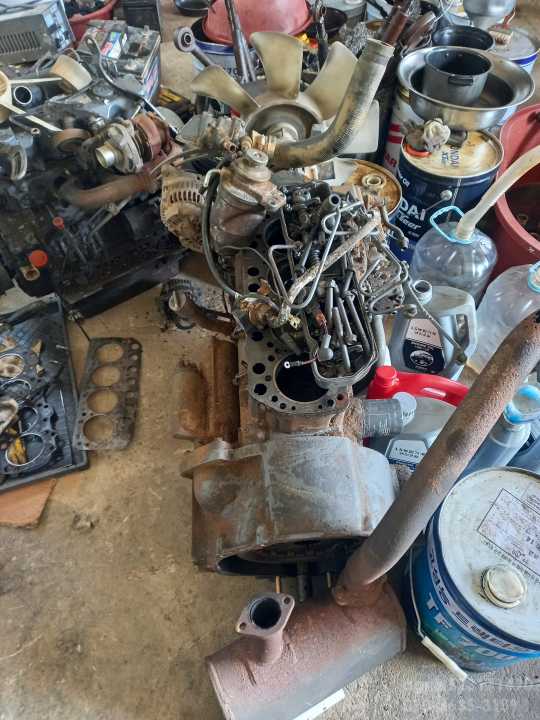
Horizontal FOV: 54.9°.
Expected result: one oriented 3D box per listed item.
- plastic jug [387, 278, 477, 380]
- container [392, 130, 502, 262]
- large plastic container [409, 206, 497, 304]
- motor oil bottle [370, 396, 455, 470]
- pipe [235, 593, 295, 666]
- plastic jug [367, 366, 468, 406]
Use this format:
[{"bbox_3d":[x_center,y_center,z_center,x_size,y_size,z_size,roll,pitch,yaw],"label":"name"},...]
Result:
[{"bbox_3d":[0.445,-0.079,1.416,0.205,0.315,0.120,15,56,16],"label":"plastic jug"},{"bbox_3d":[0.549,-0.502,1.693,0.292,0.367,0.292,-7,53,0],"label":"container"},{"bbox_3d":[0.520,-0.224,1.496,0.230,0.350,0.230,-7,53,0],"label":"large plastic container"},{"bbox_3d":[0.347,0.199,1.219,0.205,0.310,0.120,14,56,15],"label":"motor oil bottle"},{"bbox_3d":[-0.002,0.503,0.984,0.118,0.100,0.075,-21,43,-19],"label":"pipe"},{"bbox_3d":[0.337,0.126,1.287,0.220,0.290,0.125,12,55,14],"label":"plastic jug"}]

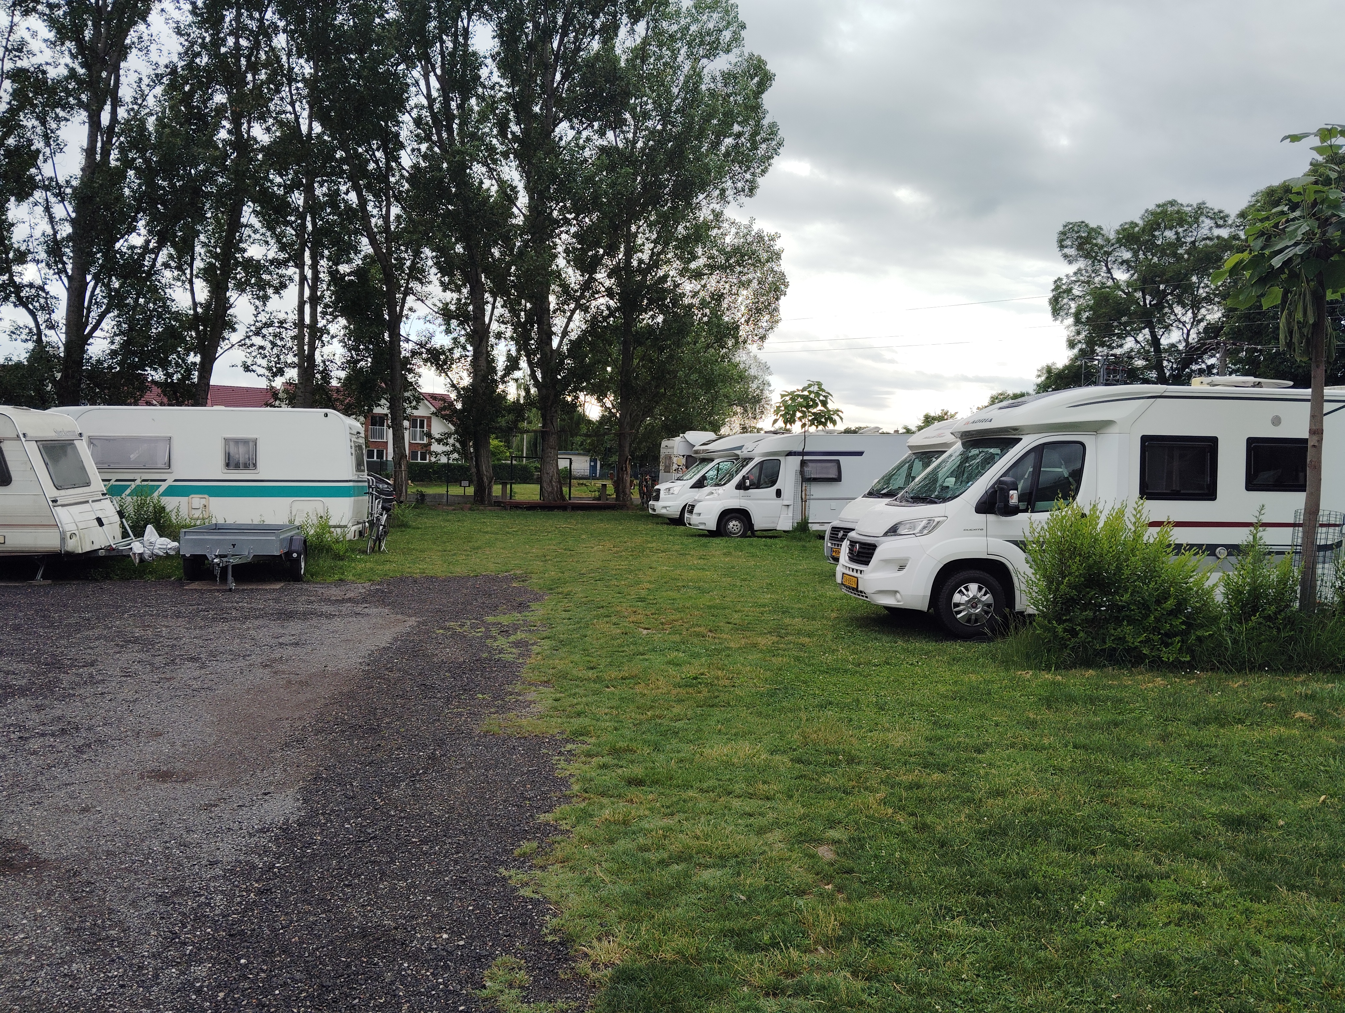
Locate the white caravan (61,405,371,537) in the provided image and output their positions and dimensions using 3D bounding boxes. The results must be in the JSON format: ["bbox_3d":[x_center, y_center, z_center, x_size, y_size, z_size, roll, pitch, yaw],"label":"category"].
[{"bbox_3d":[-8.565,-0.378,19.652,5.800,2.650,2.300,0,2,-9],"label":"white caravan"}]

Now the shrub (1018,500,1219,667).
[{"bbox_3d":[4.056,0.671,9.925,1.680,1.430,1.250,0,2,0],"label":"shrub"}]

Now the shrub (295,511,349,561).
[{"bbox_3d":[-5.876,0.556,18.284,0.860,0.920,0.780,0,2,0],"label":"shrub"}]

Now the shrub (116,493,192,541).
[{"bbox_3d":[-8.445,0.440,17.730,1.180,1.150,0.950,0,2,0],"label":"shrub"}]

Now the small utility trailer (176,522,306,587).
[{"bbox_3d":[-6.097,0.707,15.336,1.720,0.820,3.000,0,2,-12],"label":"small utility trailer"}]

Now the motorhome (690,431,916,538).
[{"bbox_3d":[3.841,-0.642,28.552,7.000,2.750,2.300,0,2,-11],"label":"motorhome"}]

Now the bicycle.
[{"bbox_3d":[-5.555,0.335,20.679,0.620,1.200,1.750,0,2,-6],"label":"bicycle"}]

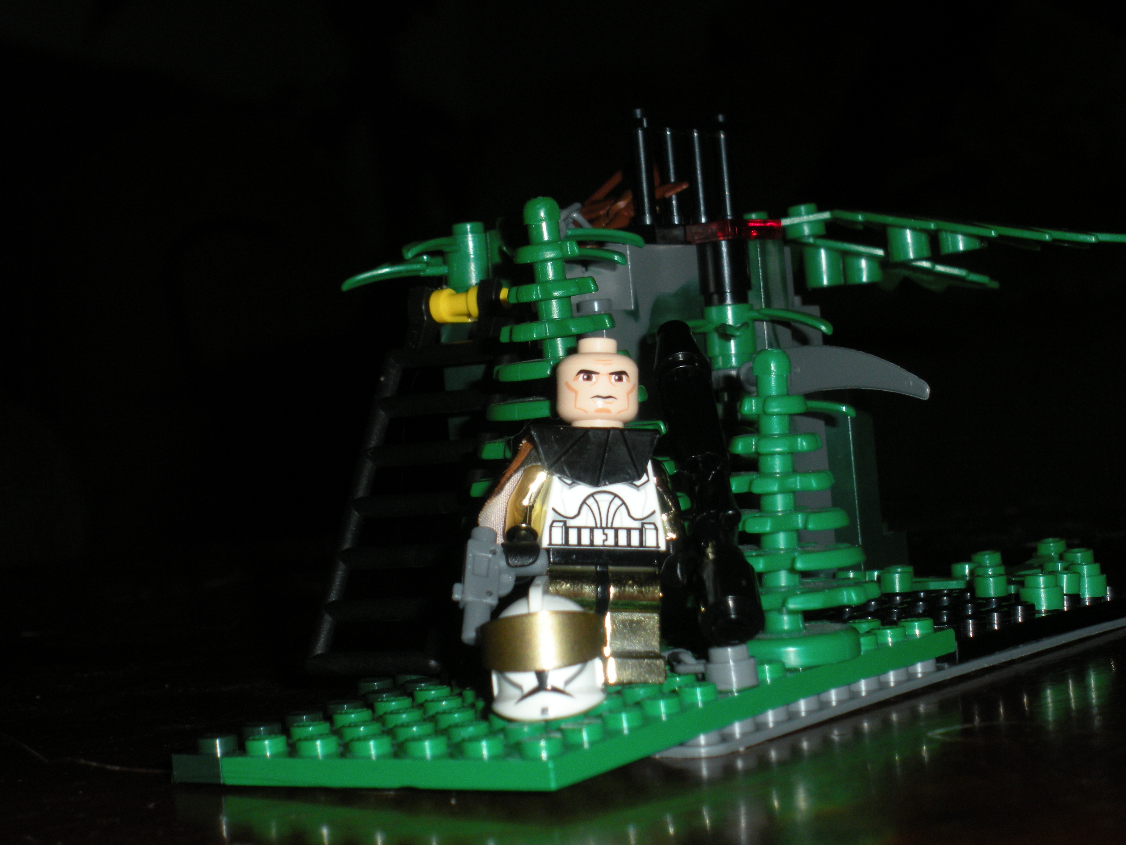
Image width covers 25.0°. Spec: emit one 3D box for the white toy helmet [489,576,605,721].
[{"bbox_3d":[-0.002,0.026,0.296,0.014,0.016,0.014,-5,2,6],"label":"white toy helmet"}]

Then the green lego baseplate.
[{"bbox_3d":[0.003,0.035,0.325,0.056,0.005,0.096,-5,2,35],"label":"green lego baseplate"}]

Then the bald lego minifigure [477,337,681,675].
[{"bbox_3d":[0.002,0.011,0.315,0.025,0.042,0.015,-4,2,-5],"label":"bald lego minifigure"}]

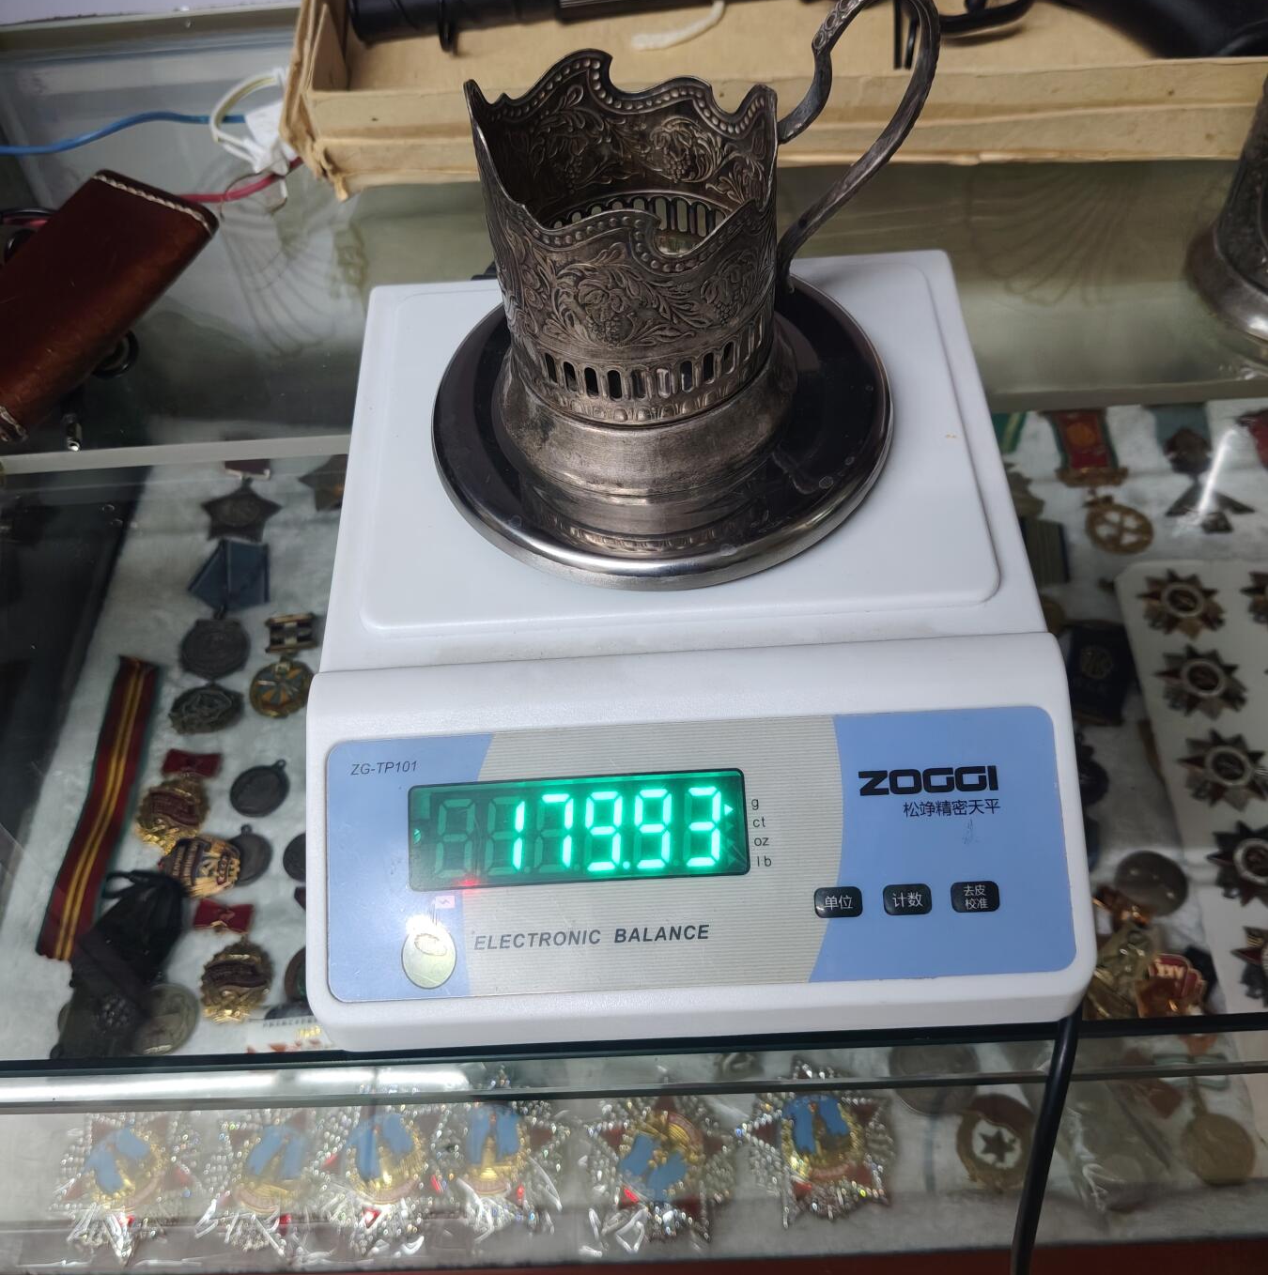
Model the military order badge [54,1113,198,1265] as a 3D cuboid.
[{"bbox_3d":[-0.223,0.235,0.557,0.071,0.010,0.068,-39,63,-20],"label":"military order badge"}]

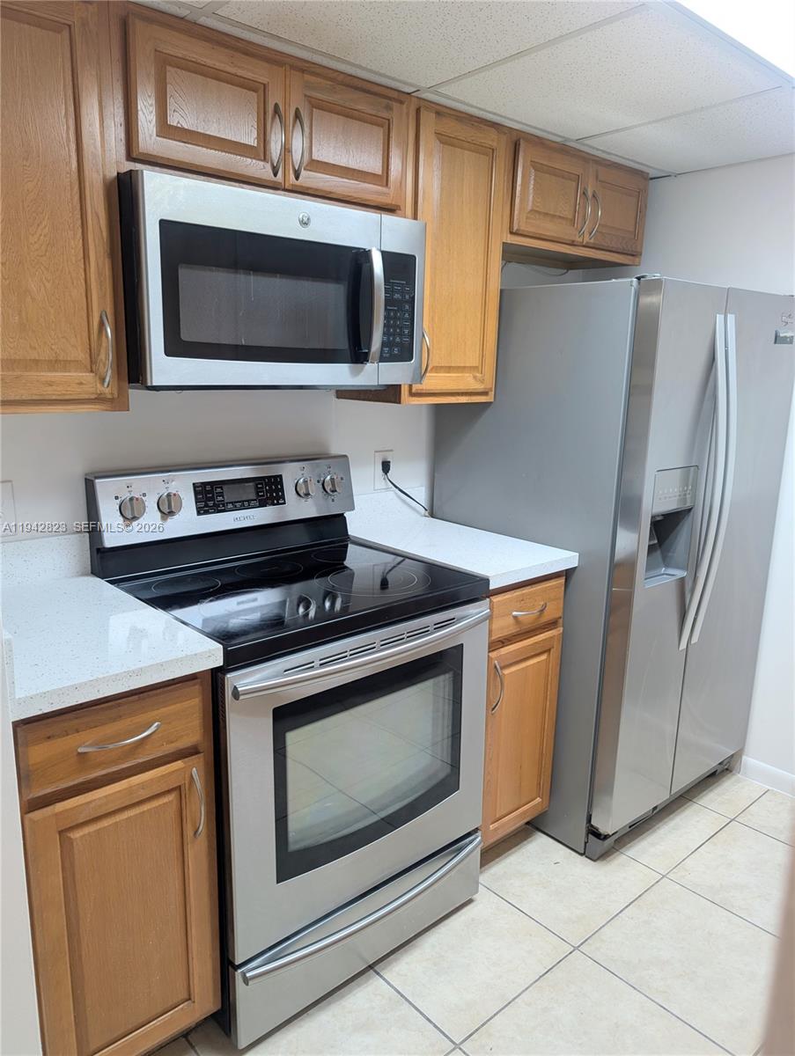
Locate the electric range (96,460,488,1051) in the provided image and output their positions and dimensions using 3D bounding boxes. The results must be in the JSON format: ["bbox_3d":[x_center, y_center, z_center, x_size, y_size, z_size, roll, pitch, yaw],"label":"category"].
[{"bbox_3d":[-0.264,0.462,1.935,0.760,1.193,0.712,-10,17,-40],"label":"electric range"}]

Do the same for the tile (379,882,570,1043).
[{"bbox_3d":[0.154,1.091,1.926,0.440,0.010,0.440,-10,17,-40],"label":"tile"}]

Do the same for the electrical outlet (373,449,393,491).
[{"bbox_3d":[-0.043,-0.192,2.467,0.080,0.122,0.012,-10,17,-40],"label":"electrical outlet"}]

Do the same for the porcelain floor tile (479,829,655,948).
[{"bbox_3d":[0.484,1.034,2.209,0.440,0.010,0.440,-10,17,-40],"label":"porcelain floor tile"}]

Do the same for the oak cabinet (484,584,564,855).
[{"bbox_3d":[0.132,0.516,2.372,0.380,0.912,0.637,-10,17,-40],"label":"oak cabinet"}]

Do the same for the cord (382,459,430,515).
[{"bbox_3d":[0.029,-0.138,2.510,0.222,0.214,0.060,-10,17,-40],"label":"cord"}]

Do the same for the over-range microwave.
[{"bbox_3d":[-0.331,-0.573,1.841,0.754,0.418,0.410,-10,17,-40],"label":"over-range microwave"}]

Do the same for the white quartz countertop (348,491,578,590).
[{"bbox_3d":[0.165,0.005,2.255,0.405,0.138,0.667,-10,17,-40],"label":"white quartz countertop"}]

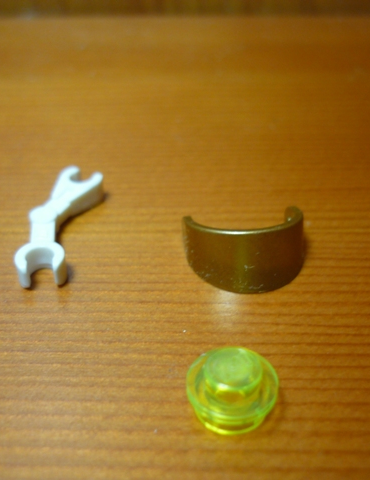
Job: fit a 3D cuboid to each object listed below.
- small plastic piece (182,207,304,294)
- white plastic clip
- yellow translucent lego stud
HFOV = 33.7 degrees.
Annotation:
[{"bbox_3d":[0.007,0.000,0.069,0.014,0.007,0.011,-6,36,-8],"label":"small plastic piece"},{"bbox_3d":[-0.016,-0.002,0.076,0.007,0.003,0.024,3,35,6],"label":"white plastic clip"},{"bbox_3d":[0.004,0.013,0.053,0.008,0.005,0.008,0,35,0],"label":"yellow translucent lego stud"}]

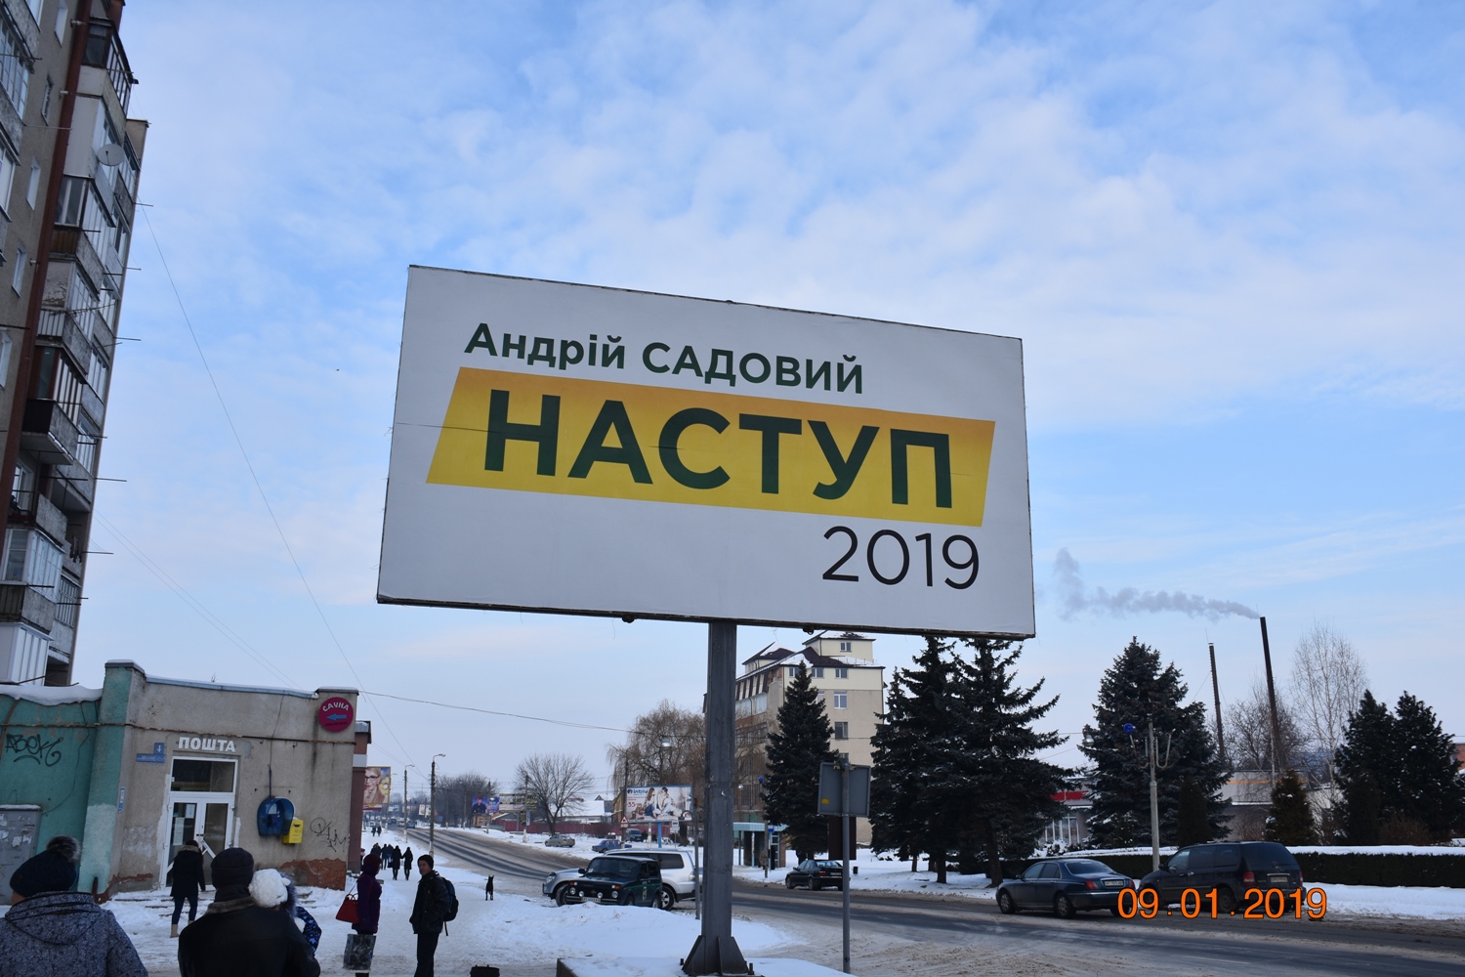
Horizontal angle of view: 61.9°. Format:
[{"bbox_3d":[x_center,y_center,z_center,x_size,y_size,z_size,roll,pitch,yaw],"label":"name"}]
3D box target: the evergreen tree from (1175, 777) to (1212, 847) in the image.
[{"bbox_3d":[21.076,15.446,55.641,1.600,4.576,1.600,0,-16,0],"label":"evergreen tree"}]

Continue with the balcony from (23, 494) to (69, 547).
[{"bbox_3d":[-21.451,1.007,37.606,0.820,1.100,2.900,4,-17,-13],"label":"balcony"}]

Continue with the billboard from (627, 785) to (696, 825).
[{"bbox_3d":[-6.103,26.642,103.092,6.100,3.100,0.300,-5,-17,16],"label":"billboard"}]

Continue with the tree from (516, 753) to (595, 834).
[{"bbox_3d":[-23.100,40.510,161.351,10.438,10.862,10.438,3,-15,-7],"label":"tree"}]

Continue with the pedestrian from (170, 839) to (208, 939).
[{"bbox_3d":[-9.489,6.980,21.404,0.580,1.640,0.500,9,-16,-28],"label":"pedestrian"}]

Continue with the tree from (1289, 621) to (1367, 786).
[{"bbox_3d":[37.547,15.927,76.835,4.971,14.757,4.971,-6,-16,25],"label":"tree"}]

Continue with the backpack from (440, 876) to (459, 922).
[{"bbox_3d":[-3.415,4.916,14.600,0.240,0.500,0.320,10,-19,-29],"label":"backpack"}]

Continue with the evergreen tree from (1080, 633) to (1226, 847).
[{"bbox_3d":[21.035,13.316,61.422,7.371,11.432,7.371,-4,-15,18],"label":"evergreen tree"}]

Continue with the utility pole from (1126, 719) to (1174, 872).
[{"bbox_3d":[14.449,10.865,41.824,1.500,5.885,1.300,0,-16,0],"label":"utility pole"}]

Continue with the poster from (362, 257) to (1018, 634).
[{"bbox_3d":[-0.047,-0.259,11.600,6.100,3.100,0.300,4,-17,-14],"label":"poster"}]

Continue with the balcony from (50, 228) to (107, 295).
[{"bbox_3d":[-21.042,-7.147,38.986,1.000,1.000,3.150,5,-15,-15],"label":"balcony"}]

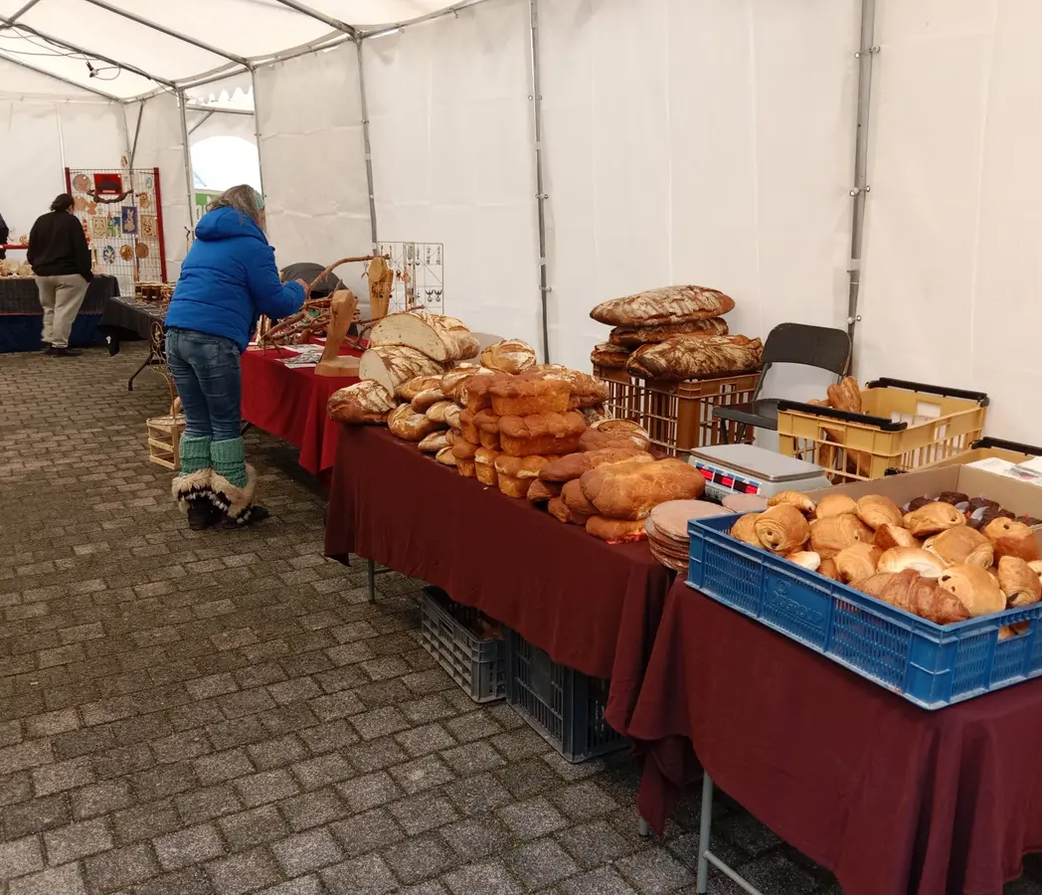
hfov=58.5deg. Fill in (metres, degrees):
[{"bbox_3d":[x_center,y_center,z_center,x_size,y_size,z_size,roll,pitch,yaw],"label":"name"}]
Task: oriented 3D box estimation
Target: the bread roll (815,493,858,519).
[{"bbox_3d":[0.669,0.129,1.961,0.091,0.064,0.086,7,15,24],"label":"bread roll"}]

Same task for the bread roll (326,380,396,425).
[{"bbox_3d":[-0.601,-0.171,3.510,0.258,0.157,0.182,-1,14,-10],"label":"bread roll"}]

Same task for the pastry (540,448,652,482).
[{"bbox_3d":[0.204,0.049,2.500,0.350,0.080,0.150,-8,16,-29],"label":"pastry"}]

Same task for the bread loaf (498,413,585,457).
[{"bbox_3d":[0.060,-0.036,2.730,0.250,0.115,0.120,-5,16,-19],"label":"bread loaf"}]

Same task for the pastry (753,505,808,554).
[{"bbox_3d":[0.514,0.166,1.840,0.090,0.080,0.120,10,17,32],"label":"pastry"}]

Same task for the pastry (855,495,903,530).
[{"bbox_3d":[0.732,0.137,1.900,0.098,0.062,0.080,-8,17,-29],"label":"pastry"}]

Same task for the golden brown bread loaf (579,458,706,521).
[{"bbox_3d":[0.292,0.100,2.229,0.312,0.135,0.183,-4,14,-20],"label":"golden brown bread loaf"}]

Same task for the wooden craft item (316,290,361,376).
[{"bbox_3d":[-0.887,-0.556,4.534,0.200,0.385,0.170,-8,17,-29],"label":"wooden craft item"}]

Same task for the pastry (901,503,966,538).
[{"bbox_3d":[0.823,0.143,1.855,0.112,0.062,0.086,9,15,29],"label":"pastry"}]

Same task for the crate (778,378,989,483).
[{"bbox_3d":[1.154,-0.014,3.005,0.600,0.270,0.400,-13,19,-41],"label":"crate"}]

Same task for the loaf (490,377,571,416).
[{"bbox_3d":[0.027,-0.145,2.621,0.232,0.103,0.110,-5,15,-24],"label":"loaf"}]

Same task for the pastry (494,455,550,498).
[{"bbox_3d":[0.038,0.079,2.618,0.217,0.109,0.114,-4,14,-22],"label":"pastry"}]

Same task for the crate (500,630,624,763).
[{"bbox_3d":[0.316,0.668,2.972,0.600,0.360,0.400,-8,16,-29],"label":"crate"}]

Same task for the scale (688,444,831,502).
[{"bbox_3d":[0.658,0.086,2.590,0.265,0.110,0.335,-8,16,-29],"label":"scale"}]

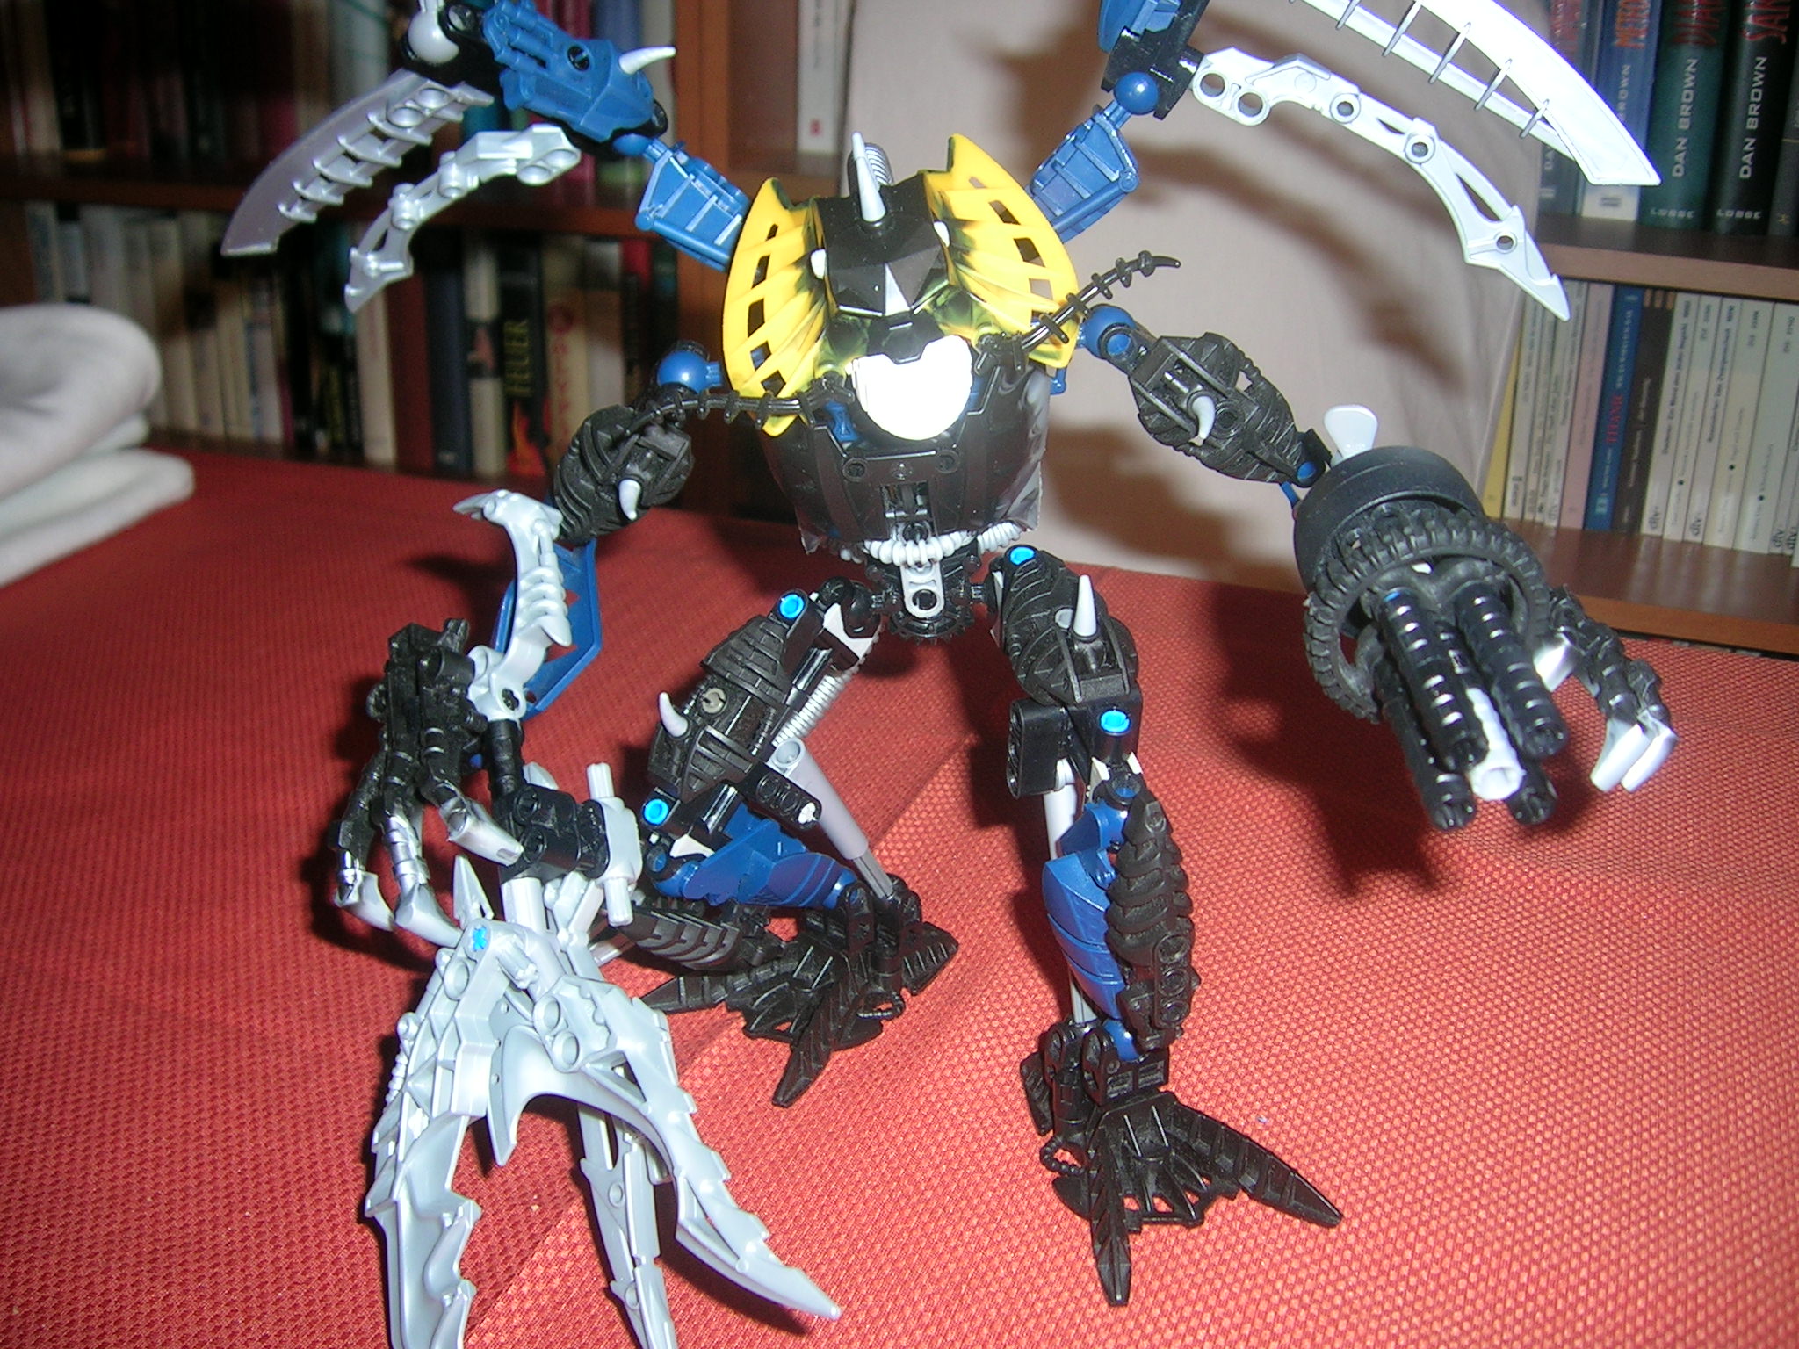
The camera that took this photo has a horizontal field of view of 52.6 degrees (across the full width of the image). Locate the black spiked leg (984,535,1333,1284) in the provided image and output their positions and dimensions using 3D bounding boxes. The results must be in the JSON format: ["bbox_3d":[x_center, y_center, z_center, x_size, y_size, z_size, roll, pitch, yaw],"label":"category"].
[{"bbox_3d":[0.048,0.040,0.369,0.058,0.125,0.101,-6,20,-21],"label":"black spiked leg"}]

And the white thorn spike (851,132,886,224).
[{"bbox_3d":[-0.006,-0.093,0.342,0.005,0.018,0.006,-4,28,12],"label":"white thorn spike"}]

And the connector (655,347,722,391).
[{"bbox_3d":[-0.045,-0.064,0.387,0.015,0.011,0.011,10,21,24],"label":"connector"}]

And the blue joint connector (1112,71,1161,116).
[{"bbox_3d":[0.055,-0.135,0.422,0.011,0.011,0.011,10,21,24],"label":"blue joint connector"}]

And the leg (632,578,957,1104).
[{"bbox_3d":[-0.025,0.034,0.417,0.060,0.104,0.075,17,24,37],"label":"leg"}]

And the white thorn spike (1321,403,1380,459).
[{"bbox_3d":[0.093,-0.049,0.373,0.011,0.016,0.006,4,19,9],"label":"white thorn spike"}]

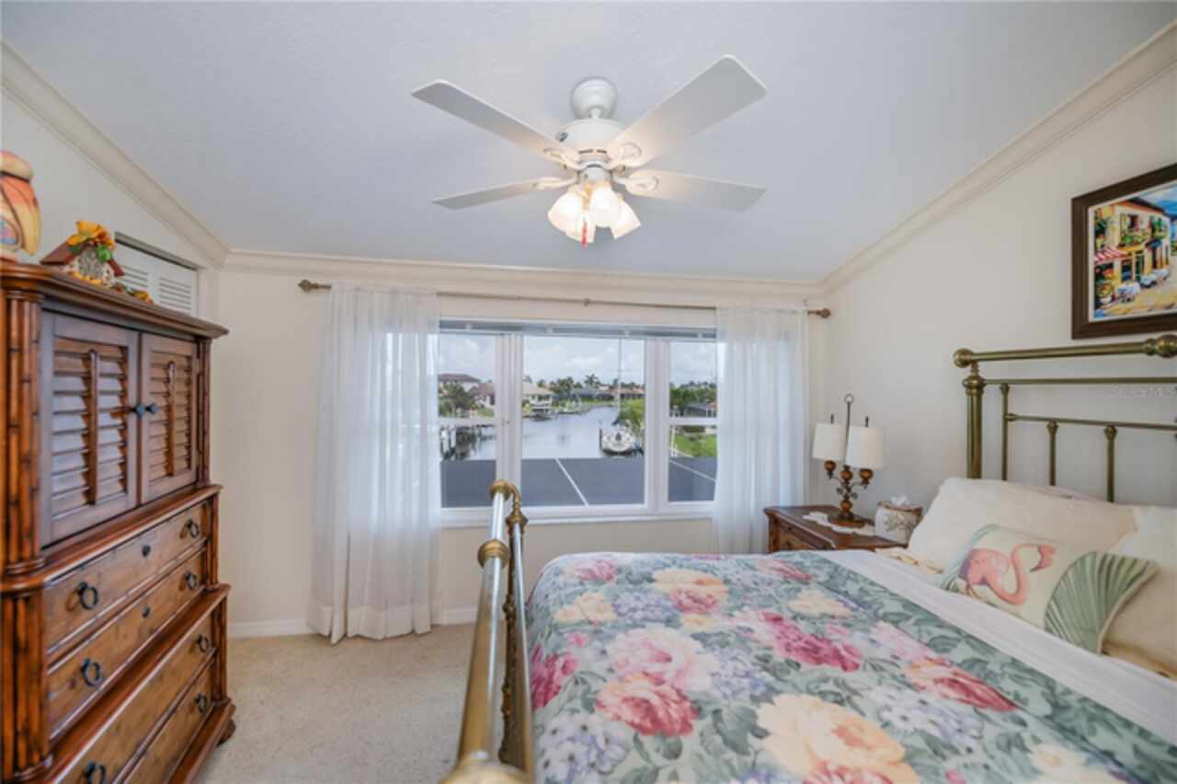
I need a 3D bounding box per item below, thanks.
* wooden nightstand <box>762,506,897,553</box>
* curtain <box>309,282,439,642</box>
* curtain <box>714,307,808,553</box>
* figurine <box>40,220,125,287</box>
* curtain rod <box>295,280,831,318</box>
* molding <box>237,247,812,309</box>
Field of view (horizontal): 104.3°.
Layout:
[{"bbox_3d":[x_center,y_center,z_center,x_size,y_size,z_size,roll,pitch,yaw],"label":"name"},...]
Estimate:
[{"bbox_3d":[1.483,1.145,2.749,0.540,0.710,0.730,1,0,-9],"label":"wooden nightstand"},{"bbox_3d":[-1.276,0.411,2.749,0.740,2.100,0.140,1,0,-9],"label":"curtain"},{"bbox_3d":[1.190,0.434,3.124,0.710,2.100,0.130,1,0,-9],"label":"curtain"},{"bbox_3d":[-1.373,-0.371,1.248,0.100,0.155,0.140,1,0,9],"label":"figurine"},{"bbox_3d":[-0.011,-0.588,2.937,3.450,0.080,0.090,1,0,-9],"label":"curtain rod"},{"bbox_3d":[-0.213,-0.734,2.951,3.950,0.125,0.085,1,0,-9],"label":"molding"}]

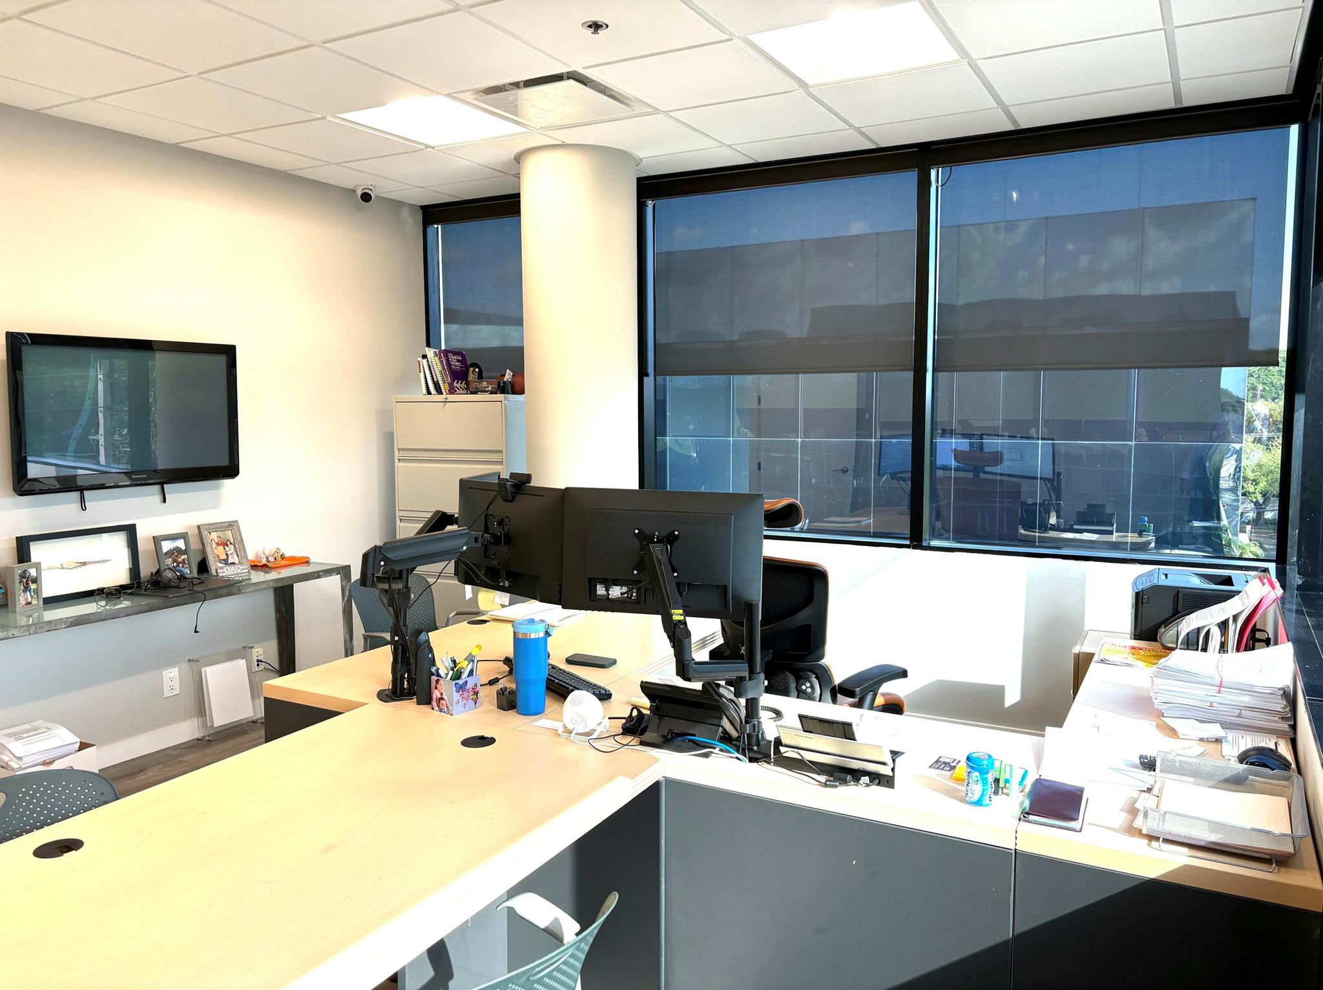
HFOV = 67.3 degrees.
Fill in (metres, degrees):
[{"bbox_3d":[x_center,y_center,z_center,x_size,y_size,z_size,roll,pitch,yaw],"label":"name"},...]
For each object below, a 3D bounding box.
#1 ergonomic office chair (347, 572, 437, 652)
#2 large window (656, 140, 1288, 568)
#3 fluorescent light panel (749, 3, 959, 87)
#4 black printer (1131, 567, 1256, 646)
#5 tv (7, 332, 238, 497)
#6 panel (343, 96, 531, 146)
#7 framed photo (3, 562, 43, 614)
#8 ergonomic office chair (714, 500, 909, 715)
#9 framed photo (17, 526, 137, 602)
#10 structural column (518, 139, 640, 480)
[{"bbox_3d":[-0.980,0.770,4.182,0.580,0.852,0.600,3,7,32],"label":"ergonomic office chair"},{"bbox_3d":[1.205,-0.616,4.582,2.870,1.730,0.100,3,6,29],"label":"large window"},{"bbox_3d":[0.654,-1.500,3.299,0.600,0.060,0.600,3,6,29],"label":"fluorescent light panel"},{"bbox_3d":[2.004,0.457,3.732,0.410,0.290,0.380,3,6,29],"label":"black printer"},{"bbox_3d":[-2.285,-0.349,4.282,0.090,0.635,1.025,3,6,29],"label":"tv"},{"bbox_3d":[-0.950,-1.577,4.175,0.600,0.060,0.600,3,6,29],"label":"panel"},{"bbox_3d":[-2.479,0.361,3.869,0.050,0.178,0.112,2,6,19],"label":"framed photo"},{"bbox_3d":[0.533,0.628,3.420,0.660,1.267,0.690,5,8,45],"label":"ergonomic office chair"},{"bbox_3d":[-2.423,0.286,4.159,0.035,0.280,0.500,-8,1,29],"label":"framed photo"},{"bbox_3d":[-0.391,-0.254,4.918,0.555,2.743,0.555,0,6,0],"label":"structural column"}]

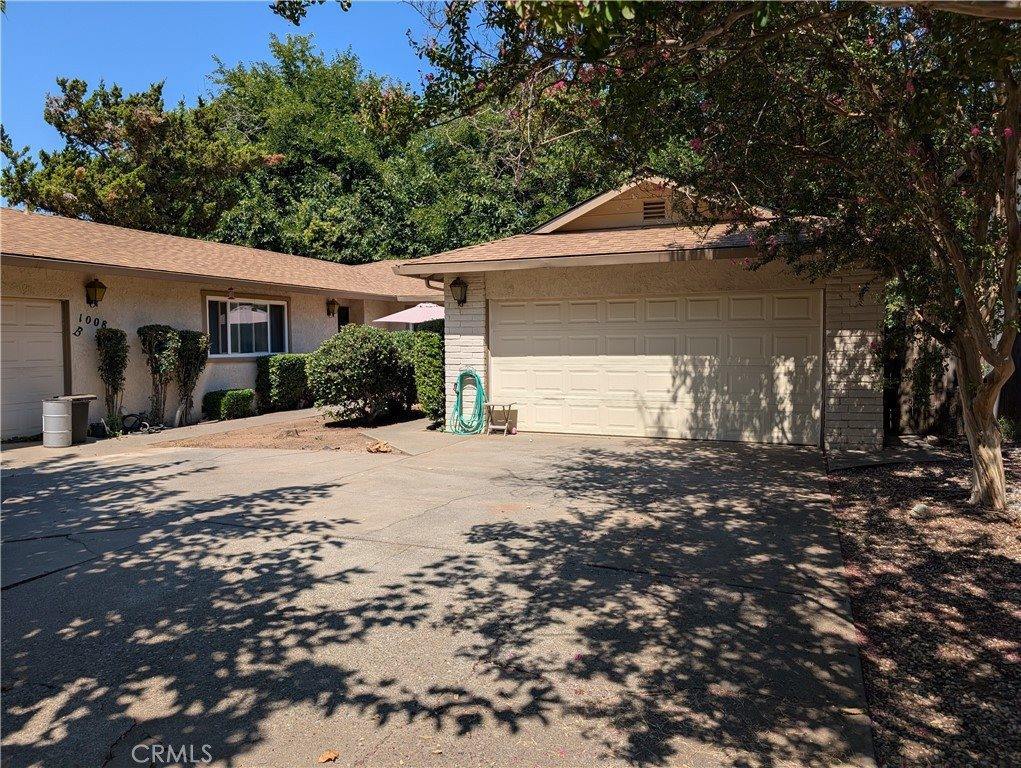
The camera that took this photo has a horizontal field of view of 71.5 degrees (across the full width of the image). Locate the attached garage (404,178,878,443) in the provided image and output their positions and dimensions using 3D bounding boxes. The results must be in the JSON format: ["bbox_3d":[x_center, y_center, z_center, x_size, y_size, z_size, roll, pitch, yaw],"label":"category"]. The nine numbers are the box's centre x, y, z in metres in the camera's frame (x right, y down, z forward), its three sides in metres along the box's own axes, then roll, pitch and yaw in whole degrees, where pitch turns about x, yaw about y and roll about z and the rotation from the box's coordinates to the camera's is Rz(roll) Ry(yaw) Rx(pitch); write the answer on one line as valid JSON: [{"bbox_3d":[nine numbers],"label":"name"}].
[{"bbox_3d":[2.945,-1.379,12.969,7.300,4.100,6.800,1,4,22],"label":"attached garage"}]

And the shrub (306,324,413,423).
[{"bbox_3d":[-2.836,-0.195,13.050,1.850,1.800,1.800,0,3,0],"label":"shrub"}]

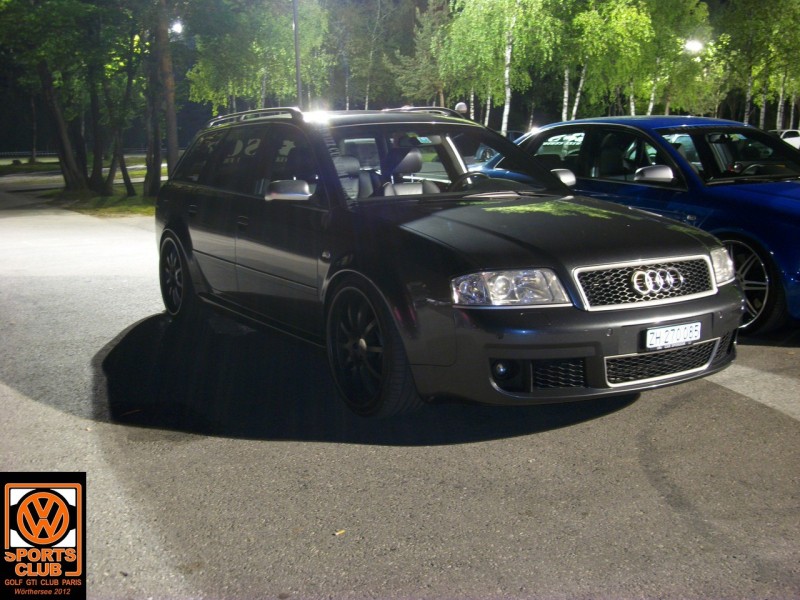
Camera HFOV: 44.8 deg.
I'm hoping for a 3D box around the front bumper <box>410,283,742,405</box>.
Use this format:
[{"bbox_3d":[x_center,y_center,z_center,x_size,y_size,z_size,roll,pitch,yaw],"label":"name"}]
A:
[{"bbox_3d":[0.940,0.142,4.161,1.790,0.430,0.610,-6,11,-29],"label":"front bumper"}]

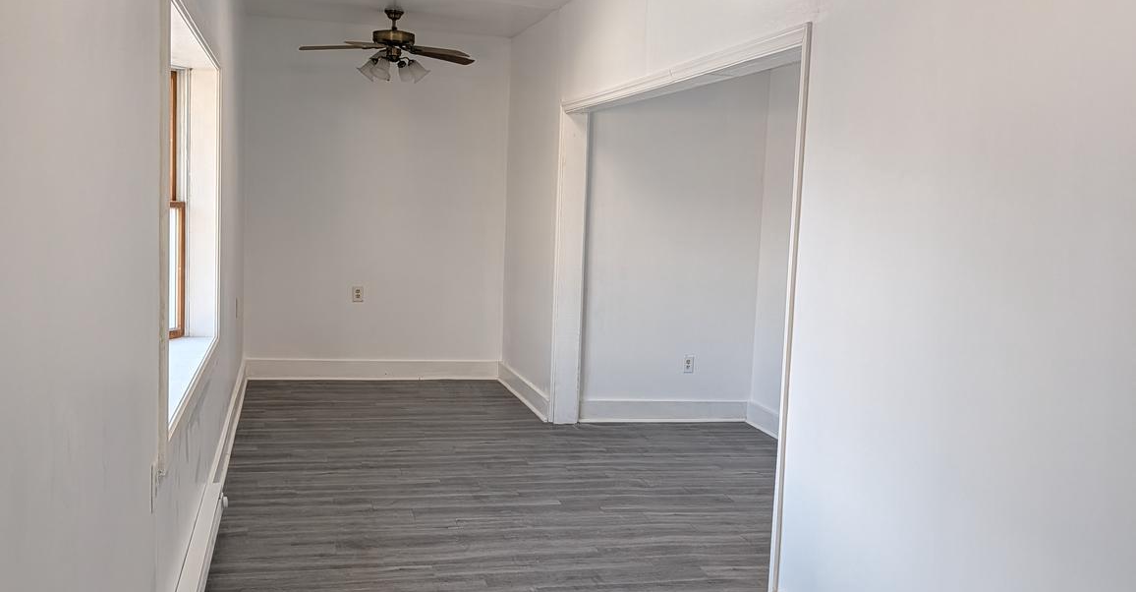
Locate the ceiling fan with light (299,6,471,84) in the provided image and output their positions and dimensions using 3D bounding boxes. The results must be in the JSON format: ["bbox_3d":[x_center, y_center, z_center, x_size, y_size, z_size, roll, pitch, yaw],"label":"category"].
[{"bbox_3d":[-1.211,-1.705,7.197,1.270,0.485,1.250,0,6,-15],"label":"ceiling fan with light"}]

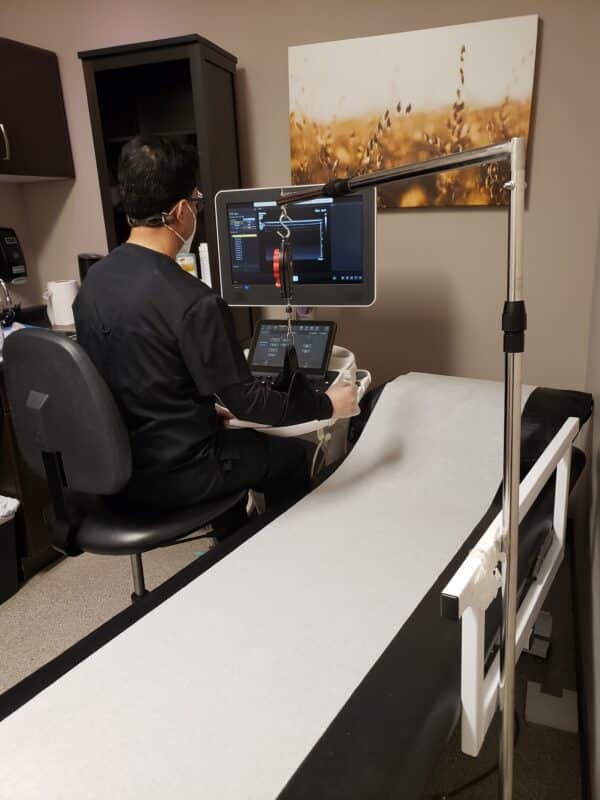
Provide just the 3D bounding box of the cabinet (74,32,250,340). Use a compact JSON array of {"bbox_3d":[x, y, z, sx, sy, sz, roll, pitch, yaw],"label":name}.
[{"bbox_3d":[-0.500,-0.405,2.634,0.490,1.970,0.370,2,18,17],"label":"cabinet"}]

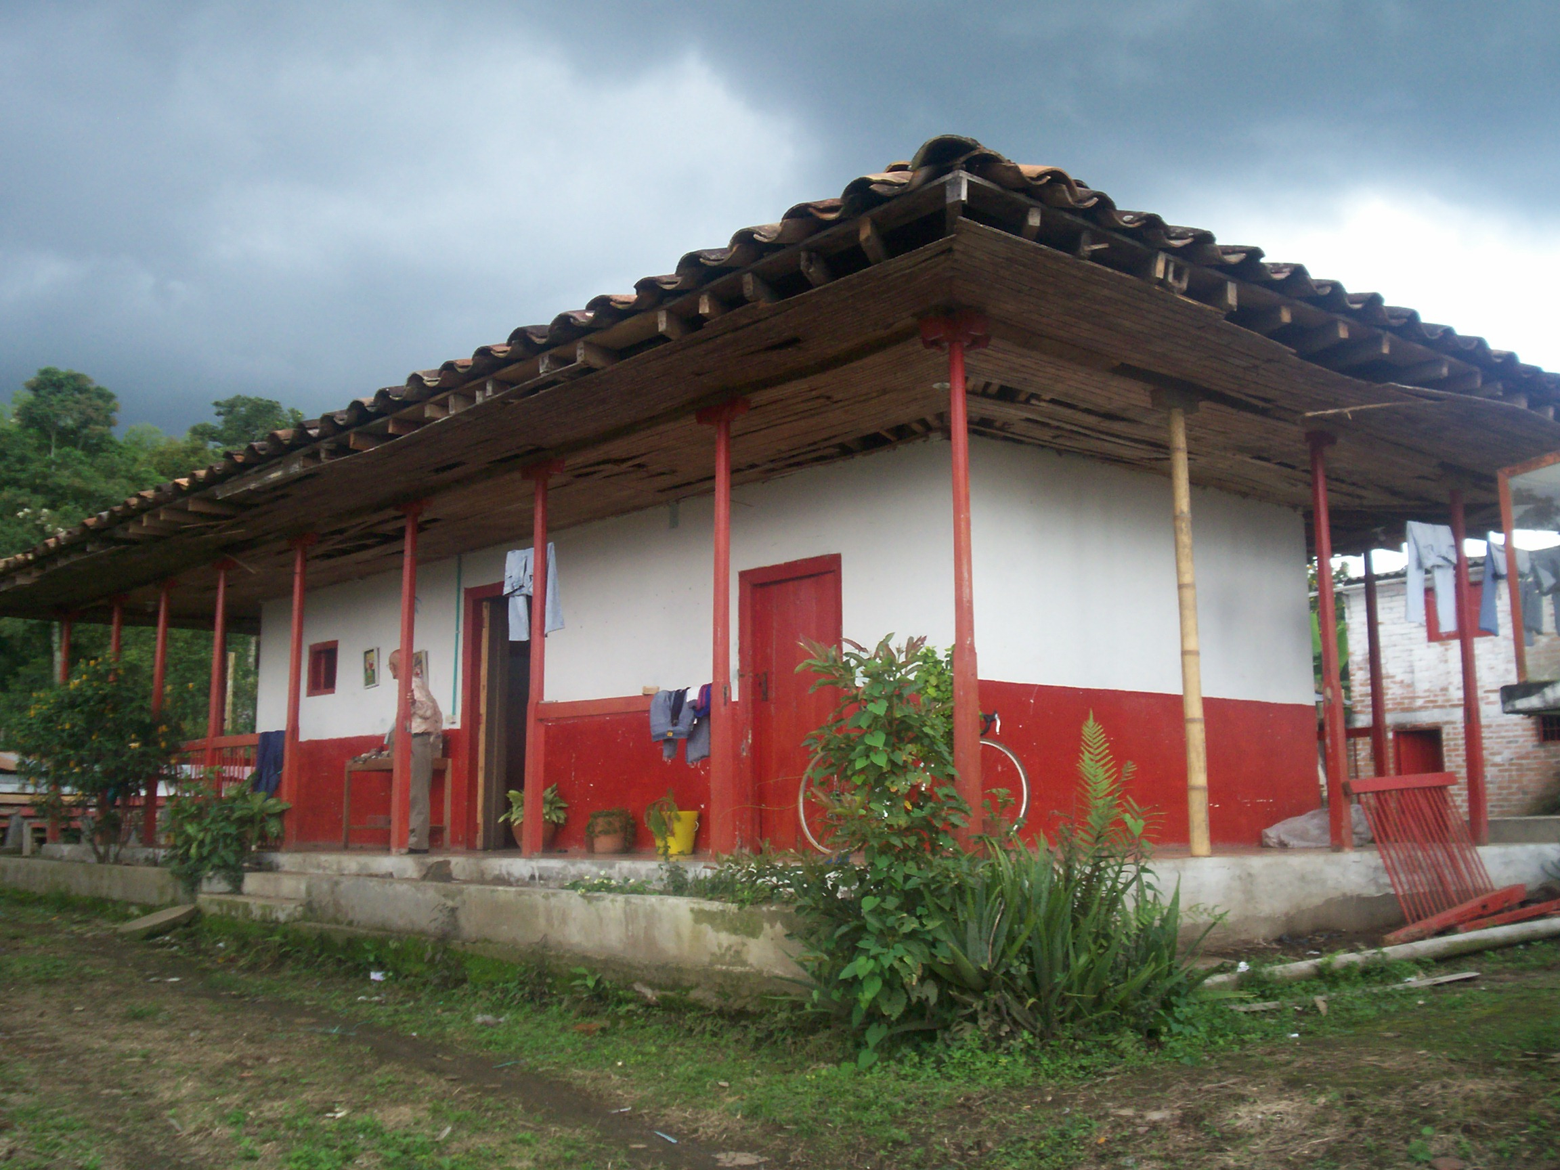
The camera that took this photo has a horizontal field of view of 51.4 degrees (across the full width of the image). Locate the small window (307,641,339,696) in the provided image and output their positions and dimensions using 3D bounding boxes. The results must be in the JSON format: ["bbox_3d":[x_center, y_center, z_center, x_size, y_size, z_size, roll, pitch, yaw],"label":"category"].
[{"bbox_3d":[-4.882,0.896,17.316,0.120,0.563,0.678,7,-11,-41],"label":"small window"}]

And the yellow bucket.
[{"bbox_3d":[-0.698,1.694,11.054,0.295,0.290,0.295,0,-8,0],"label":"yellow bucket"}]

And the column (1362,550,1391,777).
[{"bbox_3d":[5.403,0.968,14.601,0.110,2.640,0.110,7,-11,-40],"label":"column"}]

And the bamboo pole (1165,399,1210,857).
[{"bbox_3d":[2.405,0.235,9.517,0.108,2.660,0.108,7,-11,-41],"label":"bamboo pole"}]

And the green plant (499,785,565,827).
[{"bbox_3d":[-2.002,1.776,13.098,0.500,0.360,0.530,0,-8,0],"label":"green plant"}]

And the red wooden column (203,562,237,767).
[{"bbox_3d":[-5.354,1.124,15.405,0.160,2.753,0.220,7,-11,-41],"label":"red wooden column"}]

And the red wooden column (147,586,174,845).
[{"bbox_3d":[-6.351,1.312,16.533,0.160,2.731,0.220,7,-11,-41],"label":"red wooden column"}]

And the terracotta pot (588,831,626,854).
[{"bbox_3d":[-1.253,1.846,11.881,0.270,0.240,0.270,7,-11,-41],"label":"terracotta pot"}]

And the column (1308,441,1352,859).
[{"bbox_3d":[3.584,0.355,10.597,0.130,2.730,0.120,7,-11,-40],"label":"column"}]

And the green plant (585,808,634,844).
[{"bbox_3d":[-1.245,1.763,11.884,0.320,0.270,0.340,0,-9,0],"label":"green plant"}]

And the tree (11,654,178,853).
[{"bbox_3d":[-6.625,1.681,15.707,1.450,1.978,1.550,7,-11,-41],"label":"tree"}]

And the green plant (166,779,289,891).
[{"bbox_3d":[-4.831,2.179,14.150,0.880,0.980,1.000,7,-11,-40],"label":"green plant"}]

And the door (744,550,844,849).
[{"bbox_3d":[0.073,0.880,11.772,0.120,2.083,1.105,7,-11,-40],"label":"door"}]

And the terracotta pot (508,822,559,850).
[{"bbox_3d":[-1.990,2.025,13.118,0.390,0.250,0.390,0,-8,0],"label":"terracotta pot"}]

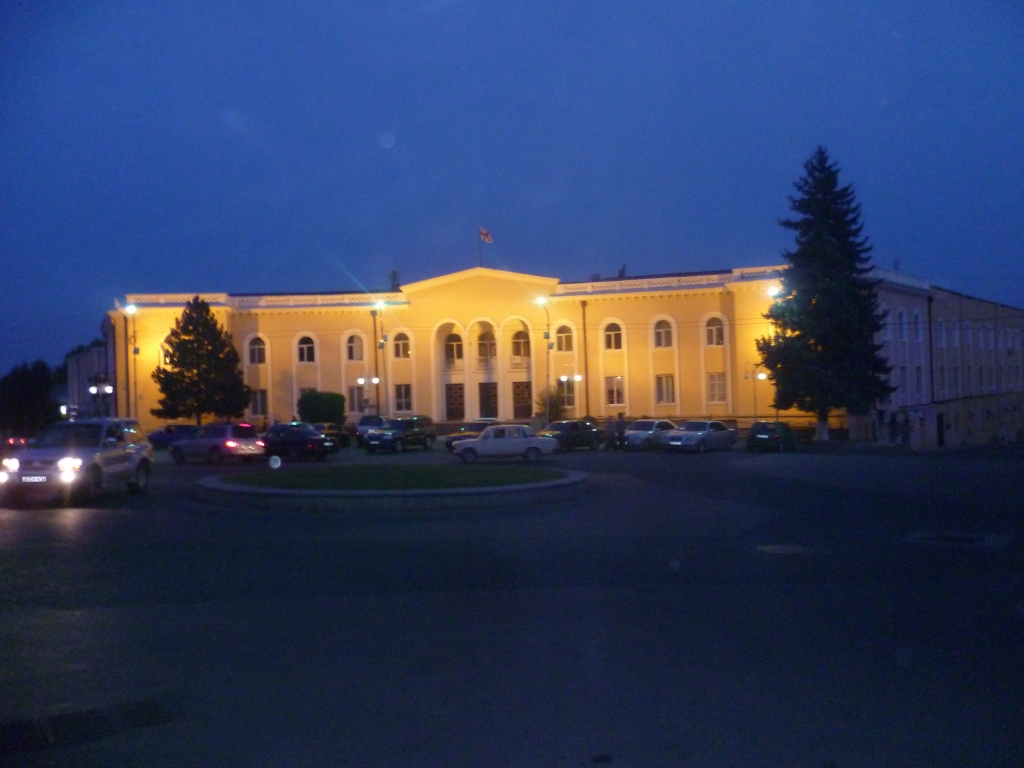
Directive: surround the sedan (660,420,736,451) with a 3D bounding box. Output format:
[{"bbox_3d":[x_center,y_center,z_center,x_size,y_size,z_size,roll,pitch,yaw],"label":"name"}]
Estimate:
[{"bbox_3d":[9.049,2.473,40.014,1.780,1.430,4.750,-2,-1,34],"label":"sedan"}]

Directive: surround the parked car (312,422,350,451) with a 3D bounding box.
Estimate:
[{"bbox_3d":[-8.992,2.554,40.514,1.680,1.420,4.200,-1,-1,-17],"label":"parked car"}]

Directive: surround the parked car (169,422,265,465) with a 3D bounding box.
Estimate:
[{"bbox_3d":[-11.699,2.282,32.915,4.450,1.530,1.720,-3,-1,39],"label":"parked car"}]

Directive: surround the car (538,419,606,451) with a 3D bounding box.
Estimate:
[{"bbox_3d":[3.095,2.547,42.314,1.710,1.420,4.450,-2,-1,33],"label":"car"}]

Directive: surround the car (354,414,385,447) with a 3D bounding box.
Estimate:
[{"bbox_3d":[-8.268,2.780,48.618,1.730,1.760,4.300,-1,-1,-6],"label":"car"}]

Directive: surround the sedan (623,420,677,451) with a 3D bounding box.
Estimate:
[{"bbox_3d":[6.869,2.494,41.514,1.770,1.430,4.600,-2,-1,34],"label":"sedan"}]

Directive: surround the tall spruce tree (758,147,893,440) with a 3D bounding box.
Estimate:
[{"bbox_3d":[18.487,-5.354,49.000,8.000,17.300,7.900,-2,-1,0],"label":"tall spruce tree"}]

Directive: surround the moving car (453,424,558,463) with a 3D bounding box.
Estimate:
[{"bbox_3d":[-0.255,2.282,32.514,4.120,1.420,1.610,-2,-1,-1],"label":"moving car"}]

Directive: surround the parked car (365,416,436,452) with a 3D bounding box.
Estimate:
[{"bbox_3d":[-5.703,2.447,42.017,1.740,1.720,4.400,-2,-1,25],"label":"parked car"}]

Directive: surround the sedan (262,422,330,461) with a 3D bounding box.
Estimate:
[{"bbox_3d":[-9.702,2.369,34.214,4.400,1.420,1.720,-2,-1,38],"label":"sedan"}]

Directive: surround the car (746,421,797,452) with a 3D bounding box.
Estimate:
[{"bbox_3d":[13.189,2.582,42.014,1.640,1.420,3.850,-2,-1,31],"label":"car"}]

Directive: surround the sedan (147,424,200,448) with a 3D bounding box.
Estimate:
[{"bbox_3d":[-18.319,2.894,47.014,4.300,1.410,1.700,-1,-1,-7],"label":"sedan"}]

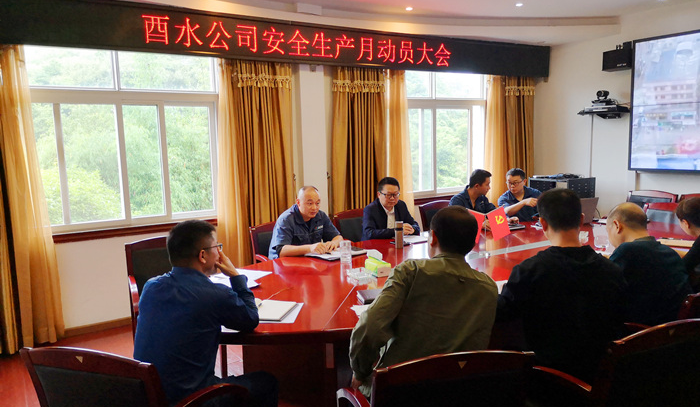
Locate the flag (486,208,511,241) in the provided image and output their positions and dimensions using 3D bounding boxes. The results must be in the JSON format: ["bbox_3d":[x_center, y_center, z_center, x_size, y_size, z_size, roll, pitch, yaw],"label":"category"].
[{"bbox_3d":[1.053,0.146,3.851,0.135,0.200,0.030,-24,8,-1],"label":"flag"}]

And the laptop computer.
[{"bbox_3d":[1.996,0.085,4.938,0.350,0.240,0.290,-5,8,-25],"label":"laptop computer"}]

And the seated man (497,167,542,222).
[{"bbox_3d":[1.704,0.284,5.438,0.550,1.270,0.780,-4,7,-19],"label":"seated man"}]

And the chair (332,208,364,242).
[{"bbox_3d":[0.226,0.538,5.078,0.600,0.920,0.600,-7,9,-39],"label":"chair"}]

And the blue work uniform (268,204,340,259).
[{"bbox_3d":[-0.358,0.281,4.199,0.540,0.600,0.420,-6,8,-33],"label":"blue work uniform"}]

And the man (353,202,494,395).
[{"bbox_3d":[0.267,0.678,2.181,0.570,1.330,0.800,-3,7,-13],"label":"man"}]

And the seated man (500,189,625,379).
[{"bbox_3d":[0.822,0.630,2.336,0.560,1.360,0.800,-5,7,-24],"label":"seated man"}]

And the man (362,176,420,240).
[{"bbox_3d":[0.382,0.394,4.818,0.530,1.260,0.760,-6,8,-30],"label":"man"}]

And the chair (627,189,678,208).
[{"bbox_3d":[3.297,0.333,6.081,0.600,0.920,0.600,-6,8,-30],"label":"chair"}]

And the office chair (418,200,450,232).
[{"bbox_3d":[1.077,0.459,5.545,0.600,0.920,0.600,-7,8,-36],"label":"office chair"}]

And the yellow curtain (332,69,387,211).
[{"bbox_3d":[0.110,-0.304,6.003,0.680,2.380,0.160,-6,8,-33],"label":"yellow curtain"}]

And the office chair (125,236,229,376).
[{"bbox_3d":[-1.172,0.725,3.744,0.580,0.950,0.600,-6,8,-32],"label":"office chair"}]

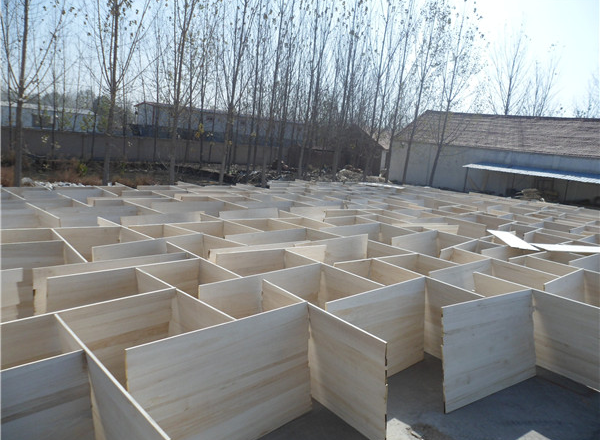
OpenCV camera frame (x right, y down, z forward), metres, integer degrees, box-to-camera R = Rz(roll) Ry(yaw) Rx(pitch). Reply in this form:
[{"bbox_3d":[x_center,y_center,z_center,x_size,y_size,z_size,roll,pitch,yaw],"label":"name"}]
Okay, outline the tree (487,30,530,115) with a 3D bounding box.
[{"bbox_3d":[18.400,-9.960,41.050,3.800,14.480,3.800,9,9,22],"label":"tree"}]

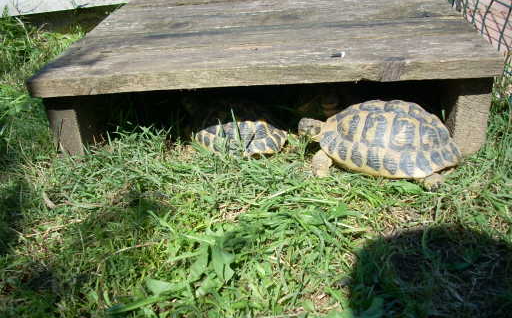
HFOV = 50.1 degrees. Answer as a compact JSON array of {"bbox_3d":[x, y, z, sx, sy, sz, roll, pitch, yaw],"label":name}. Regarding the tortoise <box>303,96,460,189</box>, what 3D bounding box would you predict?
[{"bbox_3d":[0.161,-0.030,0.751,0.226,0.097,0.142,8,30,24],"label":"tortoise"}]

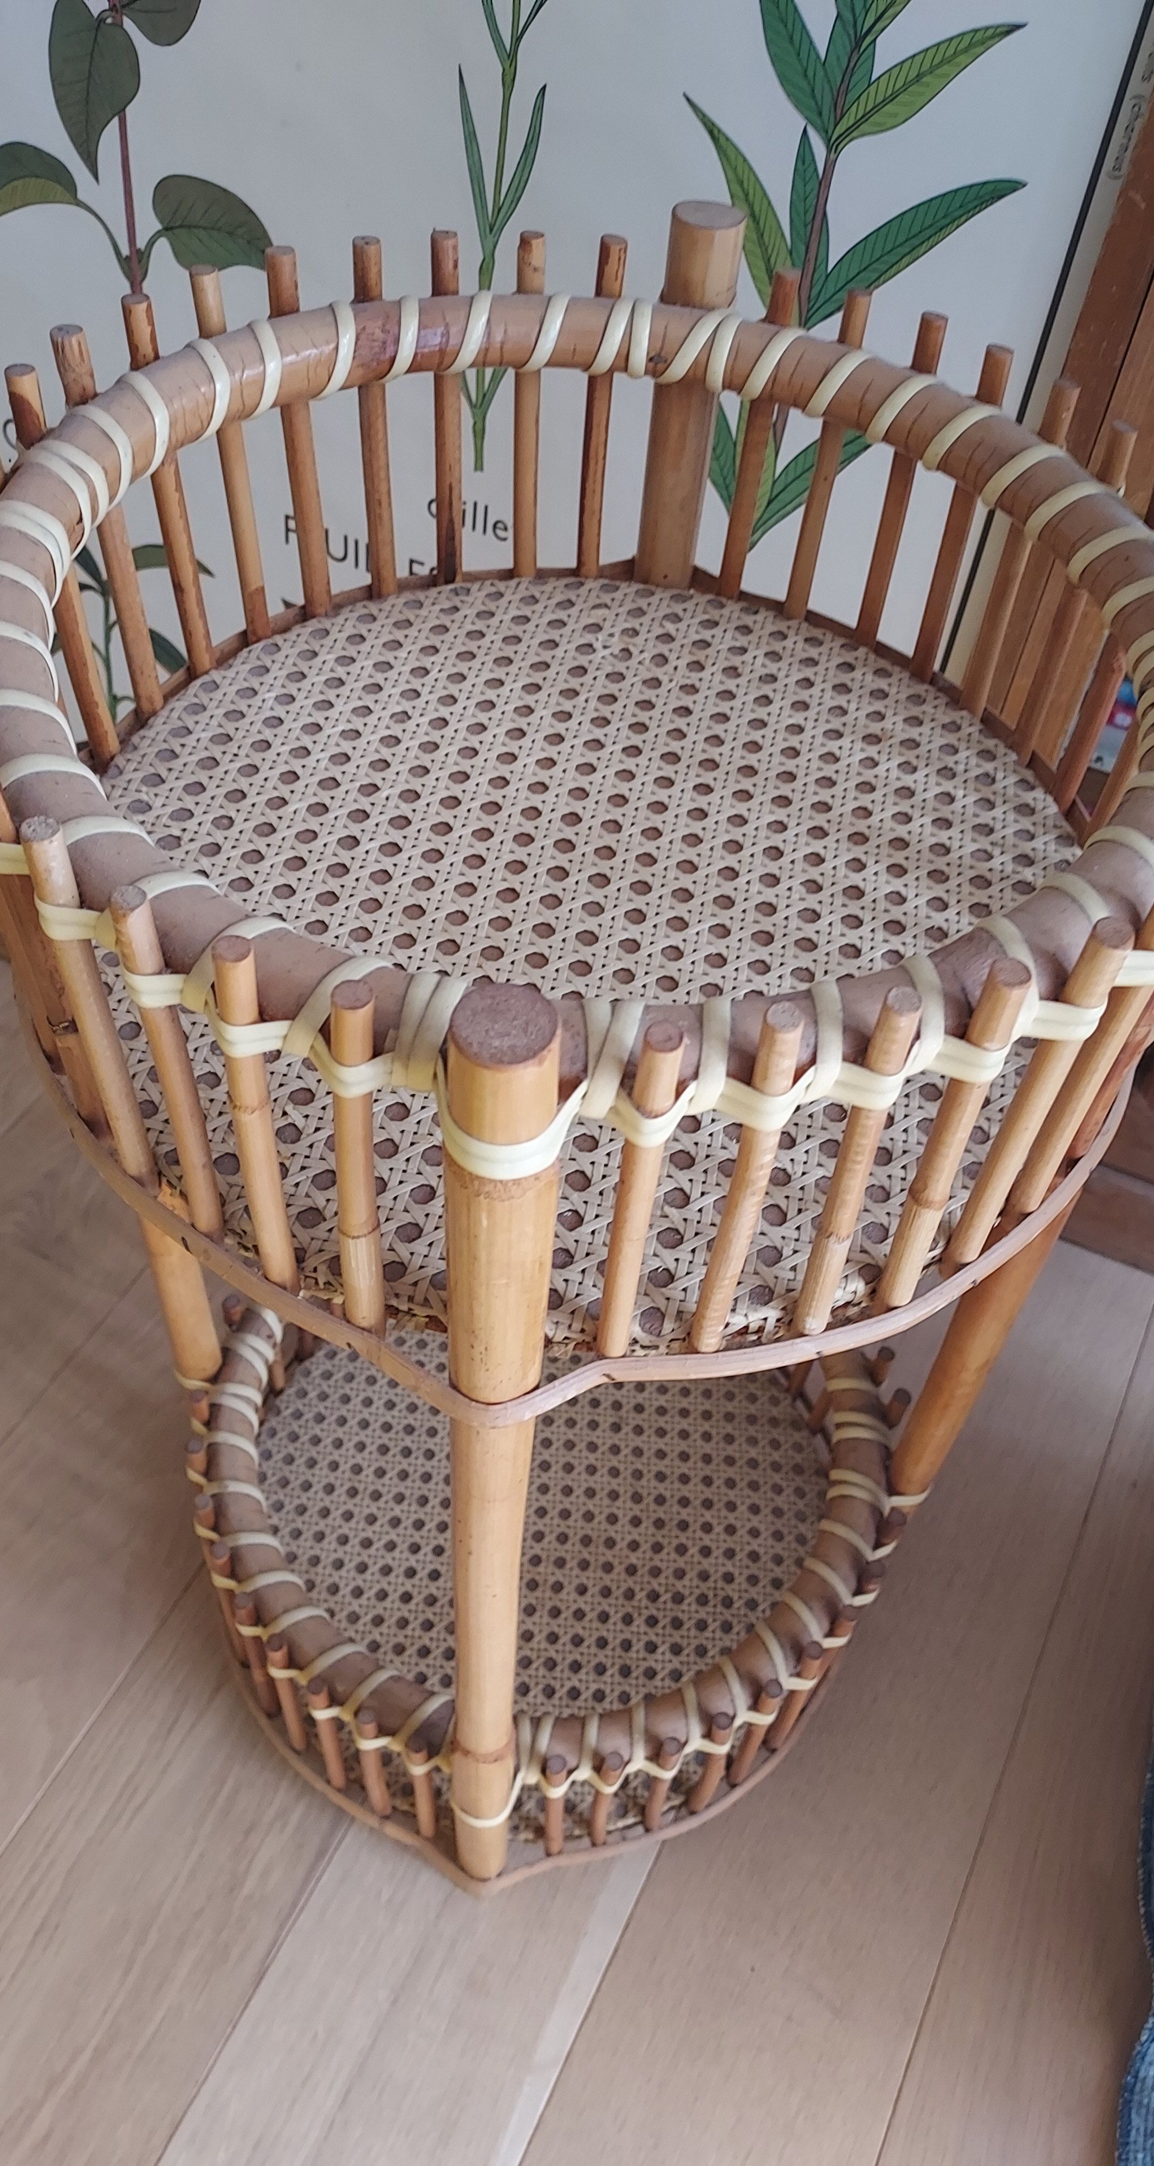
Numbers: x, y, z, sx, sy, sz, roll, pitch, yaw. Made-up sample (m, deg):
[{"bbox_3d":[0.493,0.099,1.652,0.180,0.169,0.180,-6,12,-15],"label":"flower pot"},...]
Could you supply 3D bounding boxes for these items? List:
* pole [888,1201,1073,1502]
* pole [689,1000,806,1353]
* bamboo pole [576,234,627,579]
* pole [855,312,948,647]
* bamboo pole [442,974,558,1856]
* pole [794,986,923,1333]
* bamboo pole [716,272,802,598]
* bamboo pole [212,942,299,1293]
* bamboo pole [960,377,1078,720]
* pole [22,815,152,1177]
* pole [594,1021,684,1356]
[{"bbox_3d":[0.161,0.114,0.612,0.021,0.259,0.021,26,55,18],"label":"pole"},{"bbox_3d":[0.036,0.028,0.335,0.008,0.127,0.008,13,52,7],"label":"pole"},{"bbox_3d":[0.009,-0.229,0.525,0.008,0.121,0.008,3,50,-2],"label":"bamboo pole"},{"bbox_3d":[0.112,-0.203,0.522,0.008,0.123,0.008,12,53,7],"label":"pole"},{"bbox_3d":[-0.029,0.182,0.486,0.022,0.595,0.022,8,50,2],"label":"bamboo pole"},{"bbox_3d":[0.058,0.024,0.321,0.007,0.121,0.007,-13,53,-13],"label":"pole"},{"bbox_3d":[0.062,-0.217,0.519,0.008,0.121,0.008,18,53,9],"label":"bamboo pole"},{"bbox_3d":[-0.067,0.014,0.321,0.007,0.121,0.007,23,53,14],"label":"bamboo pole"},{"bbox_3d":[0.146,-0.172,0.499,0.008,0.123,0.008,16,53,11],"label":"bamboo pole"},{"bbox_3d":[-0.108,-0.011,0.339,0.008,0.121,0.008,38,58,24],"label":"pole"},{"bbox_3d":[0.013,0.030,0.332,0.008,0.126,0.008,9,52,3],"label":"pole"}]

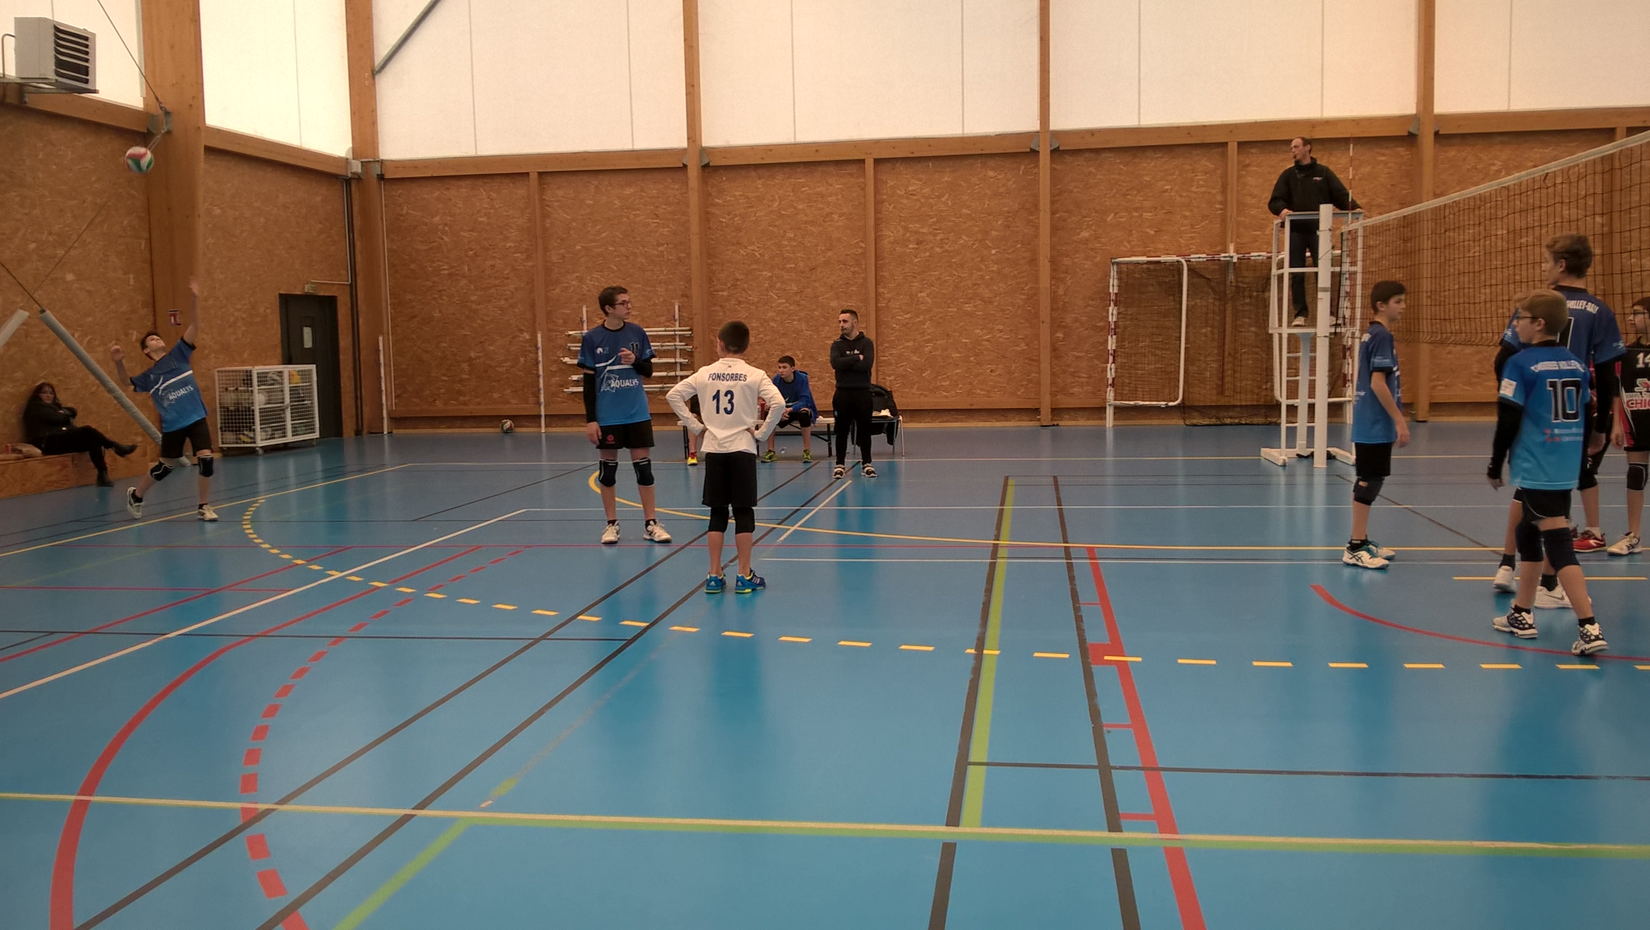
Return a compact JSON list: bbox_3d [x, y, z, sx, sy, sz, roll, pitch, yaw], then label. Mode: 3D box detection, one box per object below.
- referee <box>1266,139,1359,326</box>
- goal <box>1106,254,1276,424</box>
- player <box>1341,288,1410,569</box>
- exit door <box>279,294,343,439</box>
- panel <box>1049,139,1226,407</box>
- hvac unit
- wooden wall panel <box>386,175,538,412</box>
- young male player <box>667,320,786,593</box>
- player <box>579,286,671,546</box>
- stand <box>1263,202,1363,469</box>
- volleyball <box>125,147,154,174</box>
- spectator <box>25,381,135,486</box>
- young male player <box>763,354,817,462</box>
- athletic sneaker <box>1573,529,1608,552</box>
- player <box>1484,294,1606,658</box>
[{"bbox_3d":[4.833,-2.298,13.046,0.850,1.850,0.480,2,7,32],"label":"referee"},{"bbox_3d":[5.634,-1.748,18.320,3.200,2.400,0.700,0,6,9],"label":"goal"},{"bbox_3d":[3.237,-0.251,7.689,0.400,1.650,0.450,2,6,27],"label":"player"},{"bbox_3d":[-7.535,-1.405,19.338,0.100,2.150,1.570,0,6,9],"label":"exit door"},{"bbox_3d":[4.508,-2.709,18.935,2.480,3.750,0.060,0,6,9],"label":"panel"},{"bbox_3d":[-7.722,-4.095,13.157,0.520,0.630,0.560,0,6,9],"label":"hvac unit"},{"bbox_3d":[-5.590,-2.644,20.259,2.450,3.630,0.060,0,6,9],"label":"wooden wall panel"},{"bbox_3d":[-0.538,-0.050,7.324,0.640,1.510,0.360,-1,6,0],"label":"young male player"},{"bbox_3d":[-1.394,-0.365,9.182,0.620,1.780,0.400,-3,6,-16],"label":"player"},{"bbox_3d":[4.916,-1.267,13.324,0.800,2.500,1.050,0,6,9],"label":"stand"},{"bbox_3d":[-5.586,-2.485,10.700,0.210,0.210,0.210,0,6,9],"label":"volleyball"},{"bbox_3d":[-7.738,-0.322,13.588,1.150,1.100,0.520,0,6,9],"label":"spectator"},{"bbox_3d":[-0.417,-0.659,14.934,0.580,1.200,0.760,1,6,19],"label":"young male player"},{"bbox_3d":[4.620,0.451,7.991,0.270,0.120,0.100,0,6,8],"label":"athletic sneaker"},{"bbox_3d":[3.128,0.012,5.718,0.460,1.530,0.460,-3,6,-16],"label":"player"}]

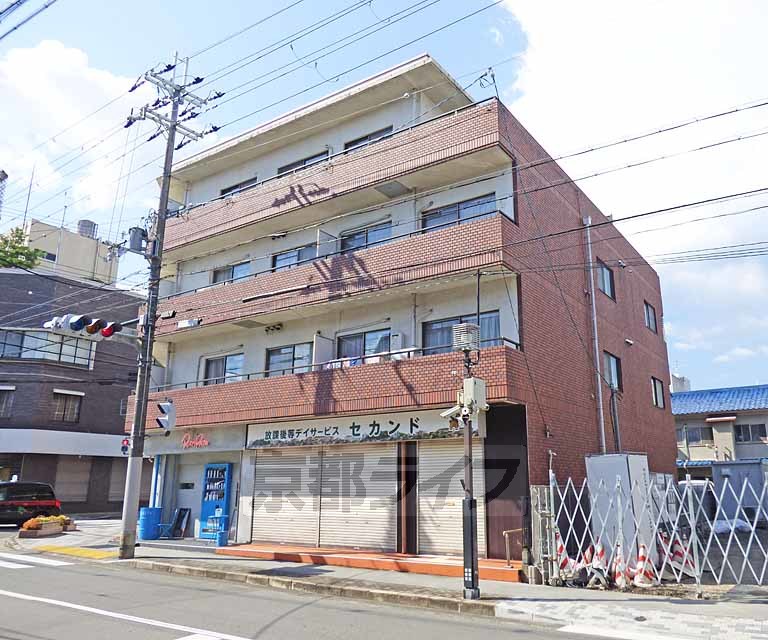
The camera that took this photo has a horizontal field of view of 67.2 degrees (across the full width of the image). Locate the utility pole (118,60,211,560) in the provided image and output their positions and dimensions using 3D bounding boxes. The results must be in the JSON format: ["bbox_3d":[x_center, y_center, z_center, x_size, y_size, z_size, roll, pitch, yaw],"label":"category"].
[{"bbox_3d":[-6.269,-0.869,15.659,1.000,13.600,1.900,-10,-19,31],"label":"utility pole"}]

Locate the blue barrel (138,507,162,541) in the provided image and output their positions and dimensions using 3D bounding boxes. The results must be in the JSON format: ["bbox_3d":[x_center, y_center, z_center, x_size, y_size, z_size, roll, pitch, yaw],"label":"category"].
[{"bbox_3d":[-6.602,5.766,16.416,0.580,0.850,0.580,-10,-19,31],"label":"blue barrel"}]

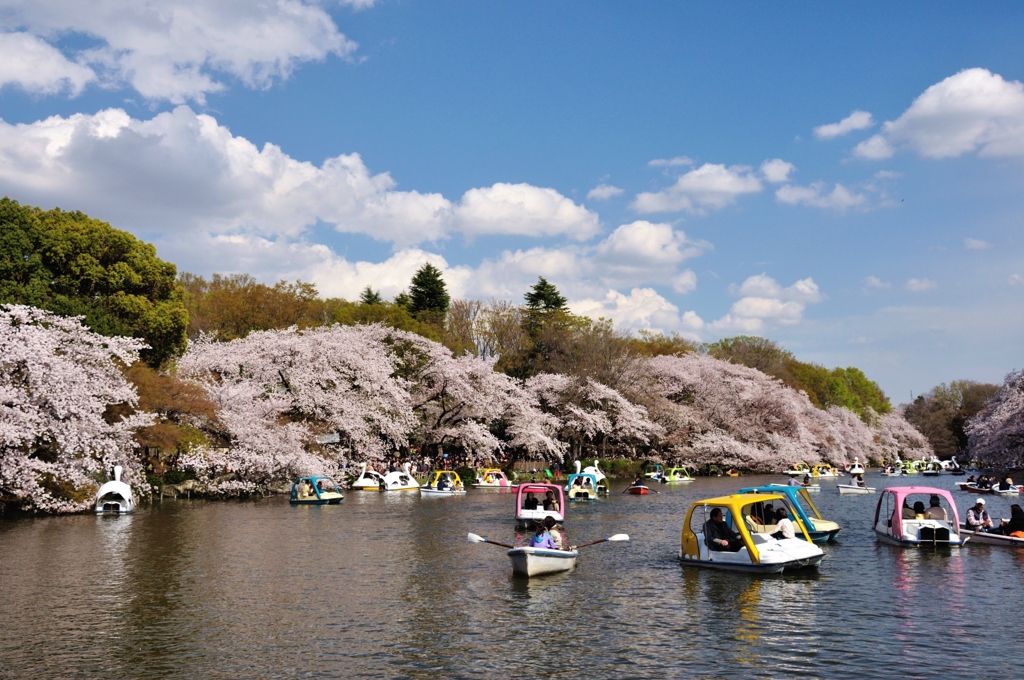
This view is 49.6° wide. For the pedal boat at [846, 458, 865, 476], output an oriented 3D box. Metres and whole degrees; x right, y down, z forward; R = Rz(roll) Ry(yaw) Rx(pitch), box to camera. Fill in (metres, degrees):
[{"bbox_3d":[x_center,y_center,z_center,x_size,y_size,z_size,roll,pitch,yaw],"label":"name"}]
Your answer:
[{"bbox_3d":[38.046,14.068,122.000,1.500,2.100,2.700,-3,-6,19],"label":"pedal boat"}]

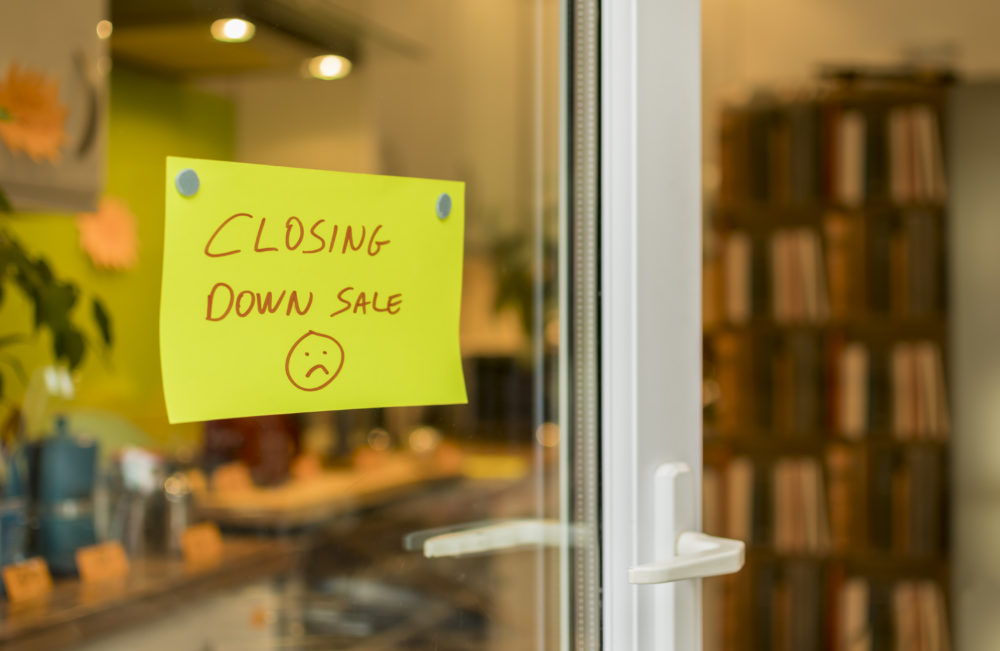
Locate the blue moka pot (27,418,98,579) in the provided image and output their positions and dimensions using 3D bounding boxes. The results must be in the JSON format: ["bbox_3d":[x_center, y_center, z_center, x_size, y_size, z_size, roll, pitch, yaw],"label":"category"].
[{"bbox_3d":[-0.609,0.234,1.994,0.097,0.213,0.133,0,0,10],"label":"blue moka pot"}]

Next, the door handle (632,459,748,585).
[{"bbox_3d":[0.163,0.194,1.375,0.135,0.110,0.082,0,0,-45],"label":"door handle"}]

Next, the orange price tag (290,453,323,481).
[{"bbox_3d":[-0.371,0.268,2.750,0.026,0.037,0.098,0,0,20],"label":"orange price tag"}]

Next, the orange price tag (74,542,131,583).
[{"bbox_3d":[-0.545,0.322,1.971,0.026,0.037,0.098,0,0,20],"label":"orange price tag"}]

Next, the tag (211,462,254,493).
[{"bbox_3d":[-0.474,0.268,2.538,0.026,0.037,0.098,0,0,20],"label":"tag"}]

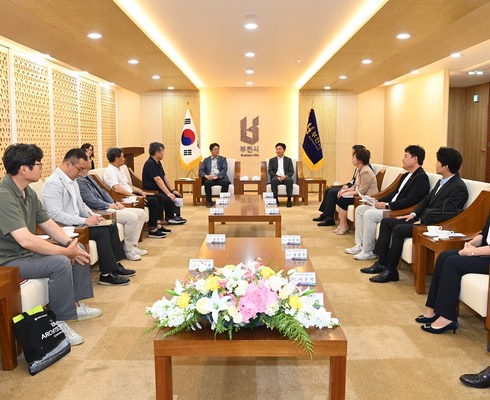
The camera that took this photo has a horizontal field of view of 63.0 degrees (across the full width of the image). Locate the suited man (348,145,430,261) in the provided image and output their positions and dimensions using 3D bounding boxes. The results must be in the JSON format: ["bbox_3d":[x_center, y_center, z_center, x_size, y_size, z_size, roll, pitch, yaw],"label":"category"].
[{"bbox_3d":[1.534,0.003,4.291,0.840,1.190,0.520,1,9,6],"label":"suited man"}]

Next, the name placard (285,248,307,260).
[{"bbox_3d":[0.349,0.367,2.736,0.150,0.082,0.070,0,9,1],"label":"name placard"}]

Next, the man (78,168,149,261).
[{"bbox_3d":[-1.447,0.019,4.252,0.840,1.170,0.520,0,9,1],"label":"man"}]

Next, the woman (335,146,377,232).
[{"bbox_3d":[1.602,-0.113,5.691,0.680,1.240,0.450,0,8,3],"label":"woman"}]

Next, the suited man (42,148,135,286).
[{"bbox_3d":[-1.472,0.149,3.792,0.830,1.270,0.520,1,8,6],"label":"suited man"}]

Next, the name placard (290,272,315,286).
[{"bbox_3d":[0.358,0.480,2.462,0.157,0.080,0.060,0,8,0],"label":"name placard"}]

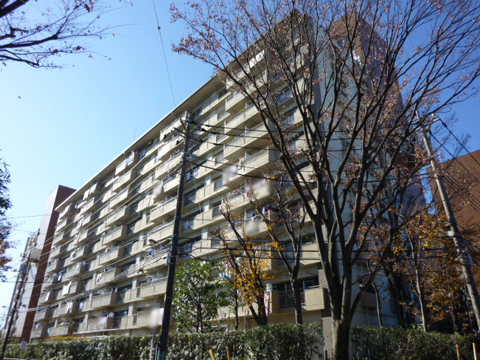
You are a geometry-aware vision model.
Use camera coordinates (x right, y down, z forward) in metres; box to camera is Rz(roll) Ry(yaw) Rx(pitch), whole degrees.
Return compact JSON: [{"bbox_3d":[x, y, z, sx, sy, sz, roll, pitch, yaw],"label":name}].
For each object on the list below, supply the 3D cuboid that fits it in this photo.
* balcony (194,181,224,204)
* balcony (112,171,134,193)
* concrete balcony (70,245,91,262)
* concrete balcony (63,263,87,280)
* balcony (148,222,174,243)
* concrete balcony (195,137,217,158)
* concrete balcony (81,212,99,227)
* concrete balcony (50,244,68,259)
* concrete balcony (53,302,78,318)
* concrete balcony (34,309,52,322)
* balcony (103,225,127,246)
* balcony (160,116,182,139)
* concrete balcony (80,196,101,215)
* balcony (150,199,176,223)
[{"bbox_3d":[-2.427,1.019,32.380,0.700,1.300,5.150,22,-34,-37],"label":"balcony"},{"bbox_3d":[-15.970,0.331,48.782,1.150,1.330,5.330,22,-34,-37],"label":"balcony"},{"bbox_3d":[-24.367,11.579,53.480,1.150,1.330,5.330,22,-34,-37],"label":"concrete balcony"},{"bbox_3d":[-24.553,13.992,52.650,1.200,1.304,5.346,22,-34,-37],"label":"concrete balcony"},{"bbox_3d":[-7.630,5.725,35.837,1.200,1.304,5.346,22,-34,-37],"label":"balcony"},{"bbox_3d":[-3.355,-3.254,35.872,0.721,1.292,3.177,22,-34,-37],"label":"concrete balcony"},{"bbox_3d":[-24.519,6.871,56.185,1.200,1.304,5.346,22,-34,-37],"label":"concrete balcony"},{"bbox_3d":[-32.773,13.347,62.920,1.150,1.330,5.330,22,-34,-37],"label":"concrete balcony"},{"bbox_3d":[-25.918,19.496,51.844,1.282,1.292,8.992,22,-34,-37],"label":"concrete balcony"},{"bbox_3d":[-33.451,23.184,59.173,1.150,1.370,5.130,22,-34,-37],"label":"concrete balcony"},{"bbox_3d":[-16.080,7.485,45.422,1.200,1.304,5.346,22,-34,-37],"label":"balcony"},{"bbox_3d":[-7.574,-6.142,41.730,1.200,1.304,5.346,22,-34,-37],"label":"balcony"},{"bbox_3d":[-24.890,4.475,58.018,1.150,1.370,5.120,22,-34,-37],"label":"concrete balcony"},{"bbox_3d":[-7.881,3.356,37.743,1.150,1.370,5.470,22,-34,-37],"label":"balcony"}]

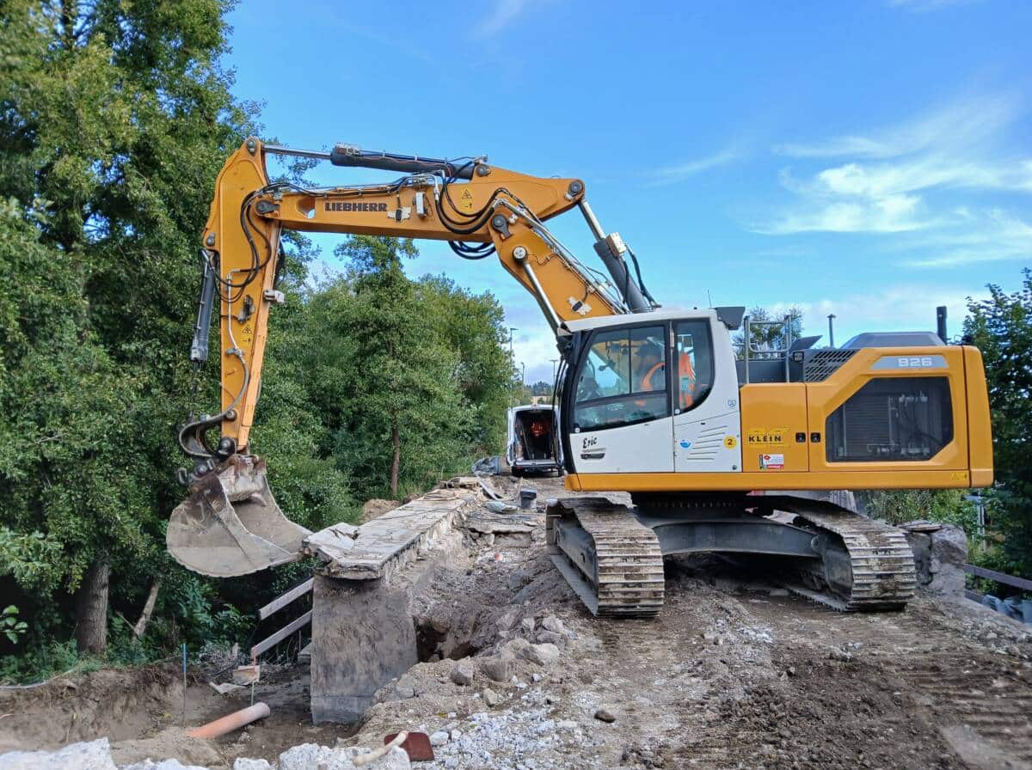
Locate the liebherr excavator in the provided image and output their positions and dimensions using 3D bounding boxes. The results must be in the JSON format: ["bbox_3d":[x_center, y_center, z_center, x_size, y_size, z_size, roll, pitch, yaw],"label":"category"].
[{"bbox_3d":[0.670,-0.280,9.430,9.100,5.250,4.500,0,-3,-3],"label":"liebherr excavator"}]

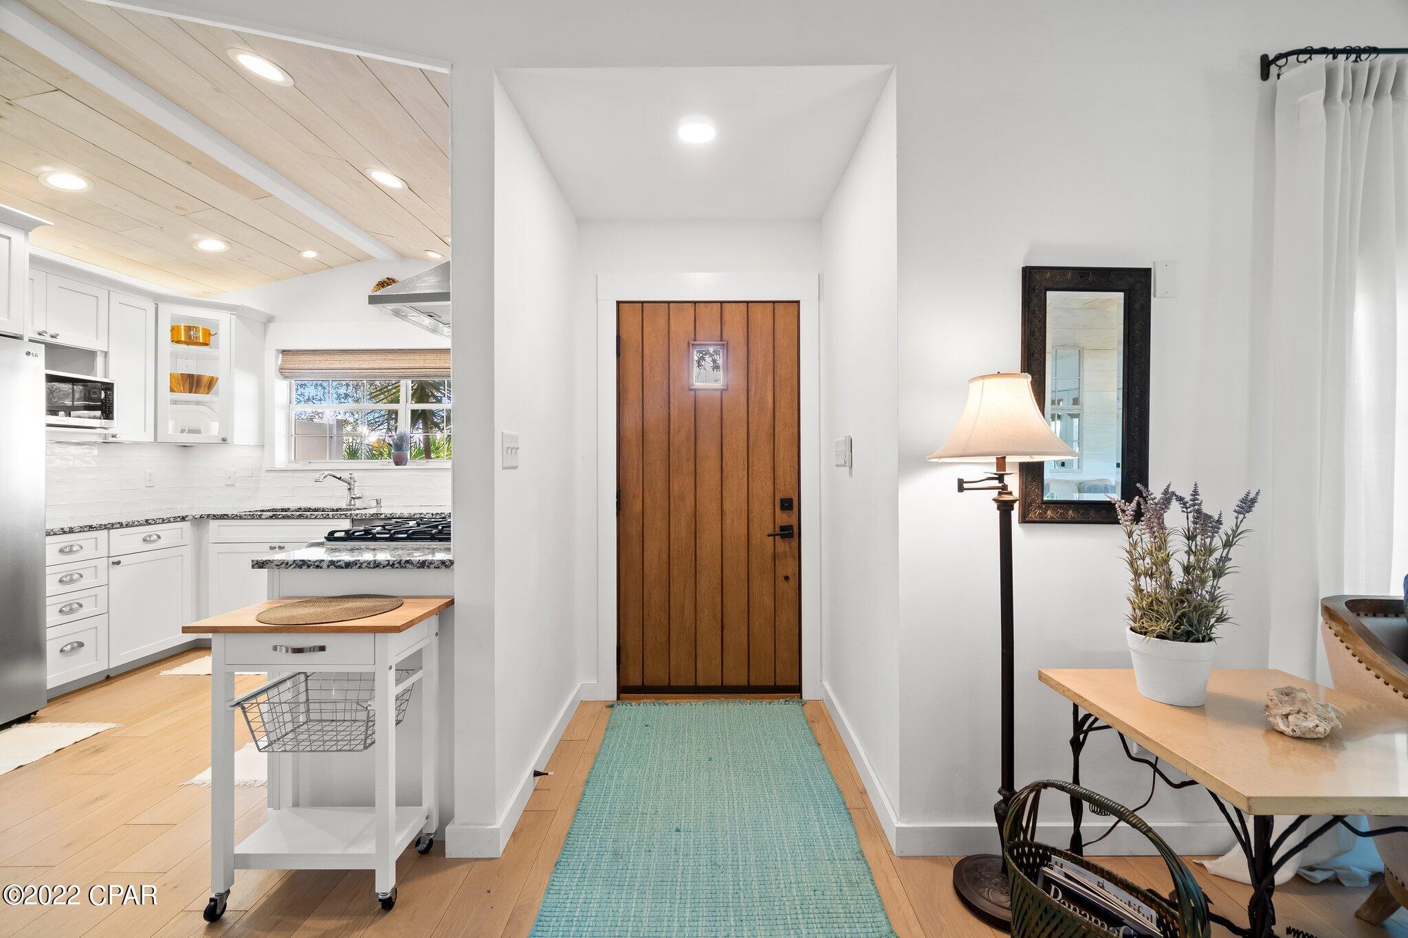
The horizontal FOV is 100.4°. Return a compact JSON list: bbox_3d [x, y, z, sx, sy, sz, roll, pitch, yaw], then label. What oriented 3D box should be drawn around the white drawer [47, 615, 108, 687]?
[{"bbox_3d":[-3.490,0.929,2.971,0.580,0.305,0.390,0,1,0],"label":"white drawer"}]

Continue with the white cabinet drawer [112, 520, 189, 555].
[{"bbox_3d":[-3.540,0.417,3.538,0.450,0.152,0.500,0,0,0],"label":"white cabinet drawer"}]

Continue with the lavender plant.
[{"bbox_3d":[1.281,0.244,1.579,0.260,0.412,0.250,0,1,0],"label":"lavender plant"}]

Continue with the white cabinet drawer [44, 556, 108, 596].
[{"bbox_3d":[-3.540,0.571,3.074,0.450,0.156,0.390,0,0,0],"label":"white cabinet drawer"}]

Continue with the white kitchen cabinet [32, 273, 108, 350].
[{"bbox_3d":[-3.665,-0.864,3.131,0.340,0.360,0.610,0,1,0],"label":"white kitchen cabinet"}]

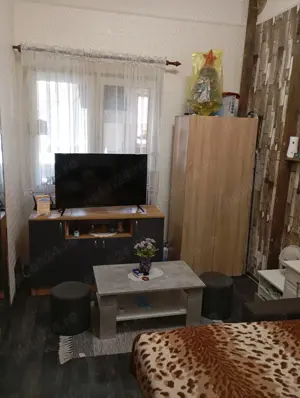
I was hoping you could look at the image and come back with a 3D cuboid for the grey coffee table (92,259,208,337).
[{"bbox_3d":[-0.033,0.879,2.899,0.893,0.403,0.556,-1,12,-14],"label":"grey coffee table"}]

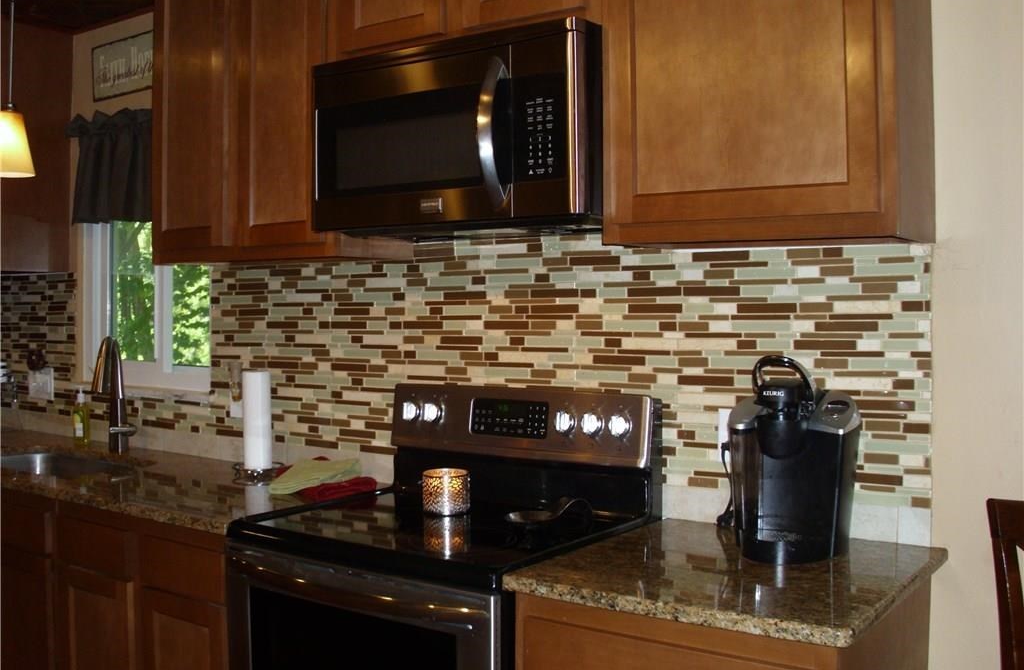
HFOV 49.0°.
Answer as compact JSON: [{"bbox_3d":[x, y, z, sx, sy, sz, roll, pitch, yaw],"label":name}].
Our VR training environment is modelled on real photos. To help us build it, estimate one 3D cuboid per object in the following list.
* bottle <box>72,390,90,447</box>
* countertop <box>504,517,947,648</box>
[{"bbox_3d":[-1.480,0.282,3.856,0.060,0.192,0.050,0,2,14],"label":"bottle"},{"bbox_3d":[0.430,0.446,2.123,0.645,0.031,0.637,1,2,36],"label":"countertop"}]

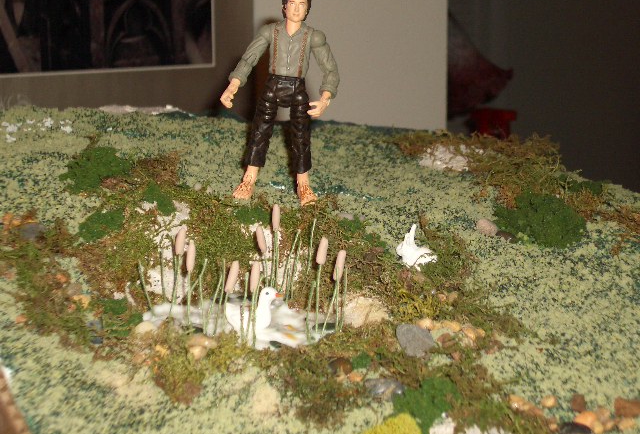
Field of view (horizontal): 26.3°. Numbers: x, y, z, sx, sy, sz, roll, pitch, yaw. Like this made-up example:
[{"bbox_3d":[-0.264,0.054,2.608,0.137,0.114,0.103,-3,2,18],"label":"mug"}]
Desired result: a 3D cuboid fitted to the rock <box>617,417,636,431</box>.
[{"bbox_3d":[0.126,0.085,0.561,0.008,0.006,0.007,0,10,0],"label":"rock"}]

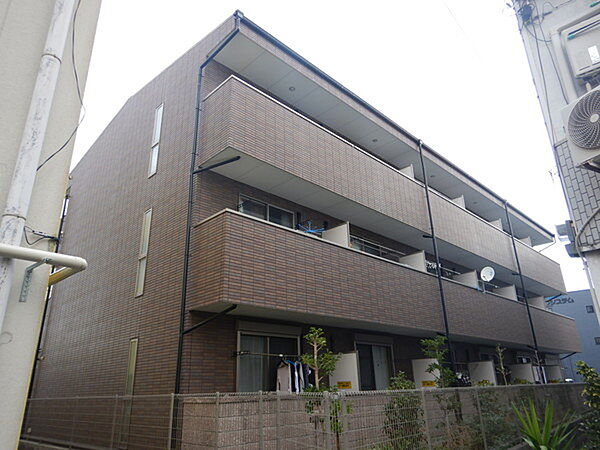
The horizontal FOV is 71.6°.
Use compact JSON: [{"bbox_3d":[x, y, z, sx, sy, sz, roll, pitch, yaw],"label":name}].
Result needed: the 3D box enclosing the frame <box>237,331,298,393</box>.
[{"bbox_3d":[-0.559,3.100,7.930,1.643,1.978,0.112,18,-29,-41],"label":"frame"}]

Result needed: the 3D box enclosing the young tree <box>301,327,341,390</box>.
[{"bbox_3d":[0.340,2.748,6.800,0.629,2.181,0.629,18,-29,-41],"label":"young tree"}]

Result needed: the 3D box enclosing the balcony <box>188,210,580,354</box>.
[{"bbox_3d":[5.634,2.967,13.366,19.958,1.502,0.979,18,-29,-41],"label":"balcony"}]

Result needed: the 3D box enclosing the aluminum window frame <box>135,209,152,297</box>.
[{"bbox_3d":[-3.414,0.592,9.110,0.101,1.978,0.396,18,-29,-41],"label":"aluminum window frame"}]

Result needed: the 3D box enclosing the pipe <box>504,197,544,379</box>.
[{"bbox_3d":[8.804,2.861,16.213,0.090,8.500,0.090,18,-29,-41],"label":"pipe"}]

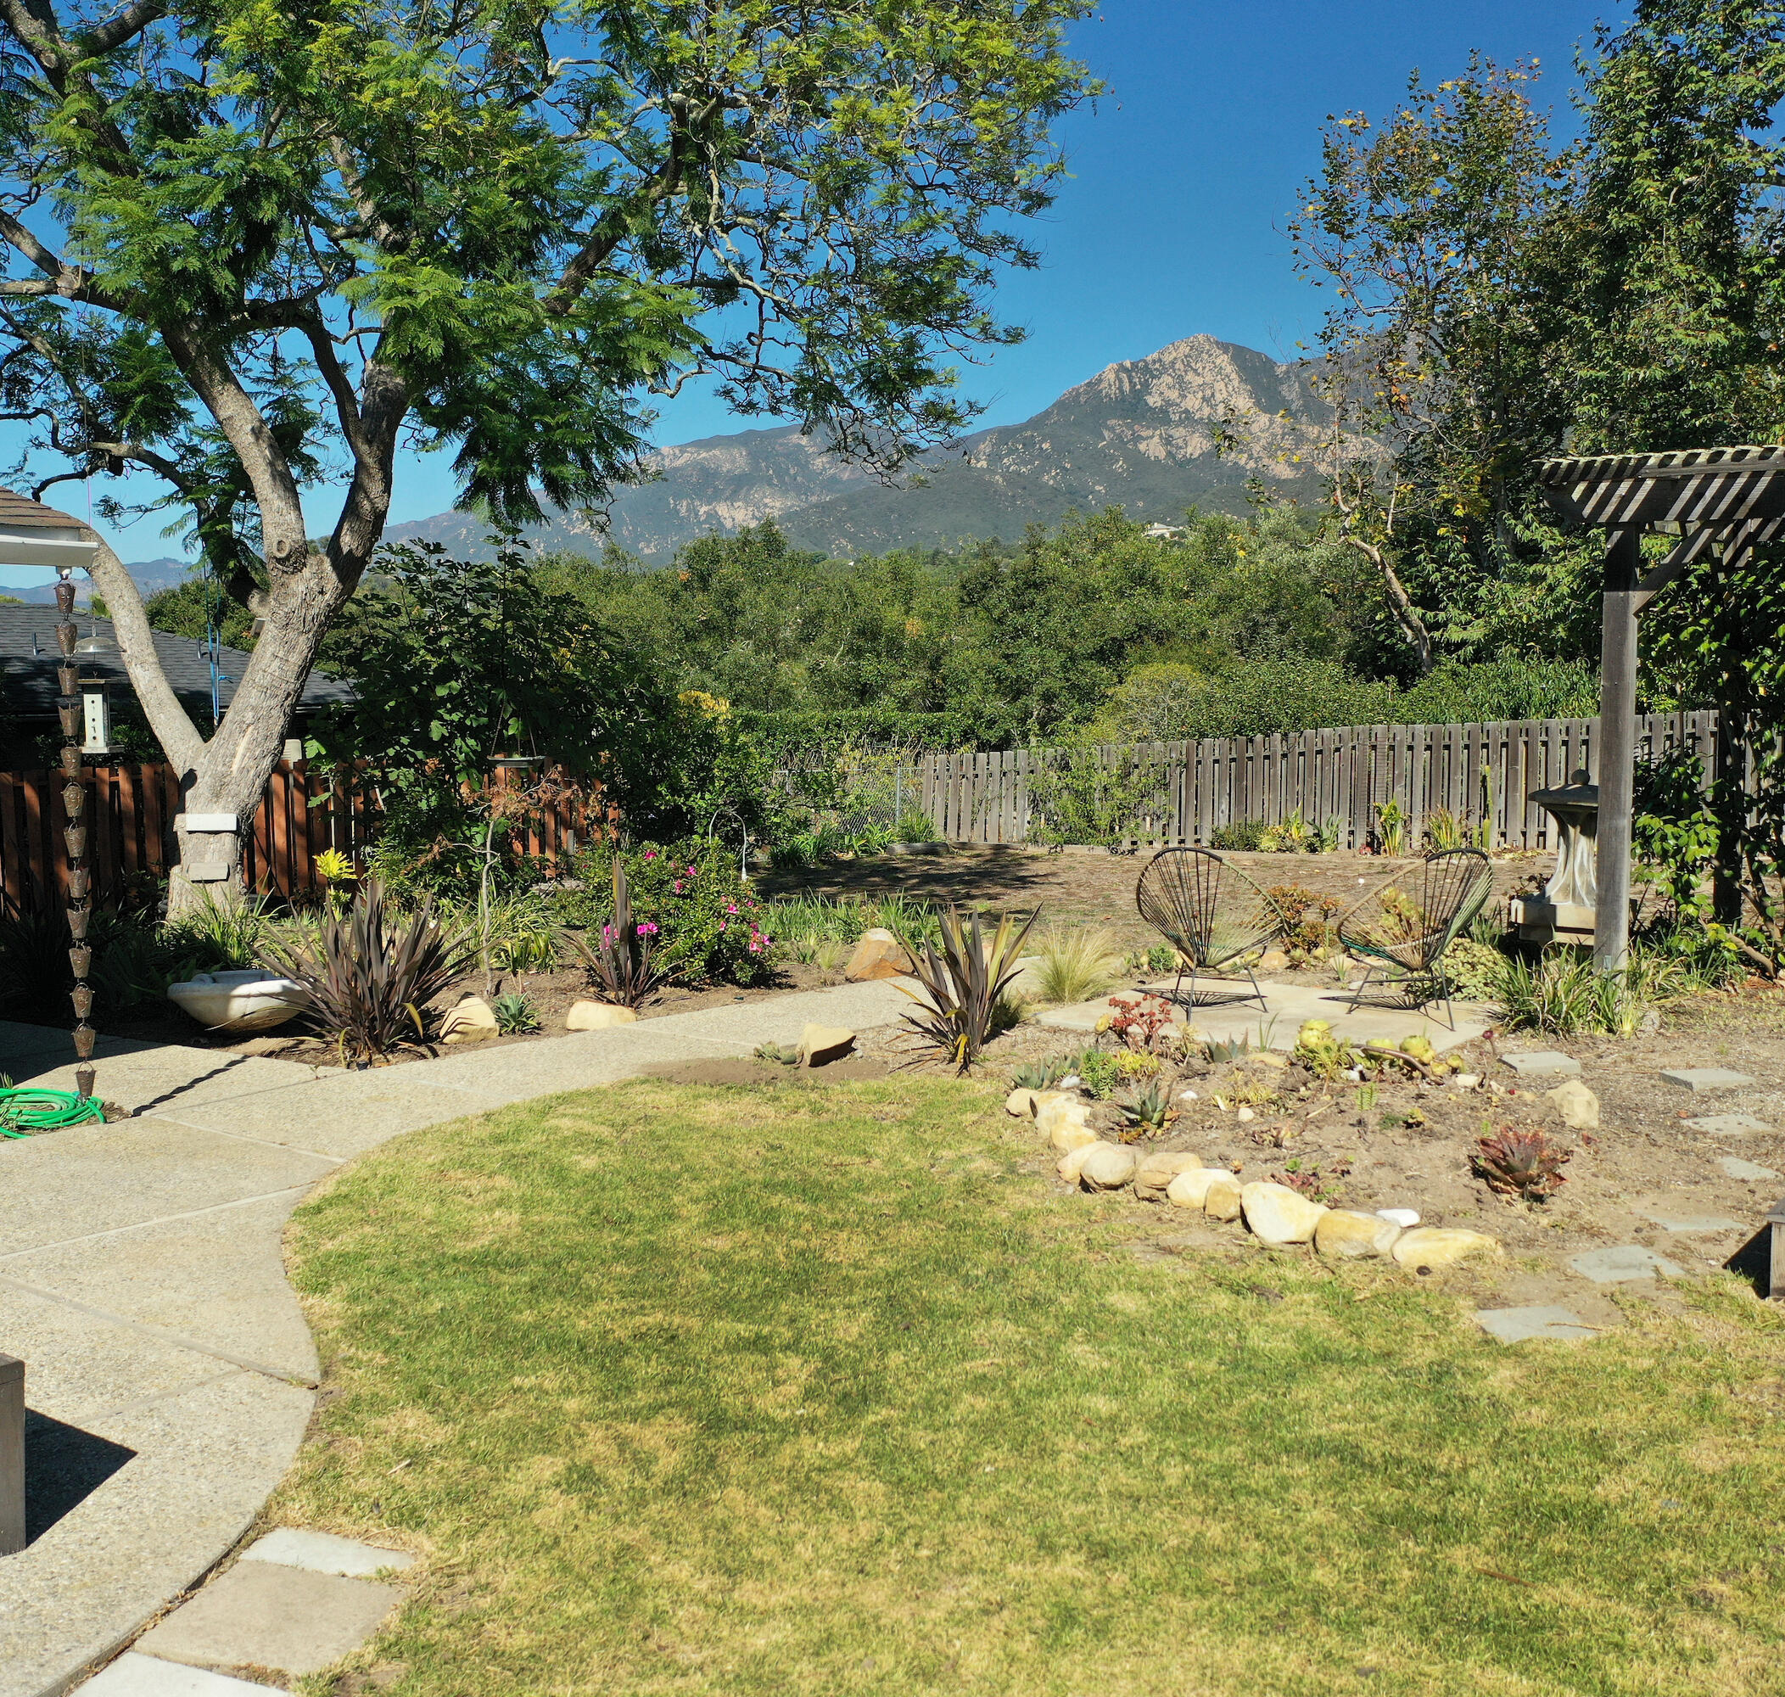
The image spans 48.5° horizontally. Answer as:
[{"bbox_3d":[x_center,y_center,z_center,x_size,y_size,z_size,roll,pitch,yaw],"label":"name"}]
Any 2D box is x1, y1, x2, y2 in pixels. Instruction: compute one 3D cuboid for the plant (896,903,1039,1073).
[{"bbox_3d":[0.359,0.663,9.523,0.720,0.750,0.660,0,5,0],"label":"plant"}]

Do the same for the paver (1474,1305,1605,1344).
[{"bbox_3d":[1.843,1.386,5.681,0.320,0.040,0.290,-1,5,-10],"label":"paver"}]

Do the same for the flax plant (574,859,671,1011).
[{"bbox_3d":[-1.534,0.457,11.224,0.550,0.810,0.500,-1,5,-8],"label":"flax plant"}]

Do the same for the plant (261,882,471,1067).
[{"bbox_3d":[-2.571,0.603,9.819,1.000,0.850,0.950,0,5,0],"label":"plant"}]

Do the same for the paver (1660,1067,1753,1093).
[{"bbox_3d":[3.660,1.044,8.899,0.340,0.040,0.320,-1,5,-10],"label":"paver"}]

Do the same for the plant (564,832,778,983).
[{"bbox_3d":[-1.398,0.336,12.206,1.280,0.870,1.150,-1,5,-7],"label":"plant"}]

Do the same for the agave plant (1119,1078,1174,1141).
[{"bbox_3d":[1.035,1.040,8.043,0.230,0.210,0.230,0,5,7],"label":"agave plant"}]

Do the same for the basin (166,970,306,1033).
[{"bbox_3d":[-3.442,0.814,10.418,0.740,0.260,0.680,-2,6,-18],"label":"basin"}]

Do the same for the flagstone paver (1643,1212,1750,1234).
[{"bbox_3d":[2.713,1.280,6.759,0.330,0.040,0.280,-1,5,-10],"label":"flagstone paver"}]

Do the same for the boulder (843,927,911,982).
[{"bbox_3d":[-0.080,0.649,12.063,0.420,0.310,0.320,-1,5,-5],"label":"boulder"}]

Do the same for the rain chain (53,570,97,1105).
[{"bbox_3d":[-3.501,-0.022,8.481,0.095,2.280,0.095,-2,6,-22],"label":"rain chain"}]

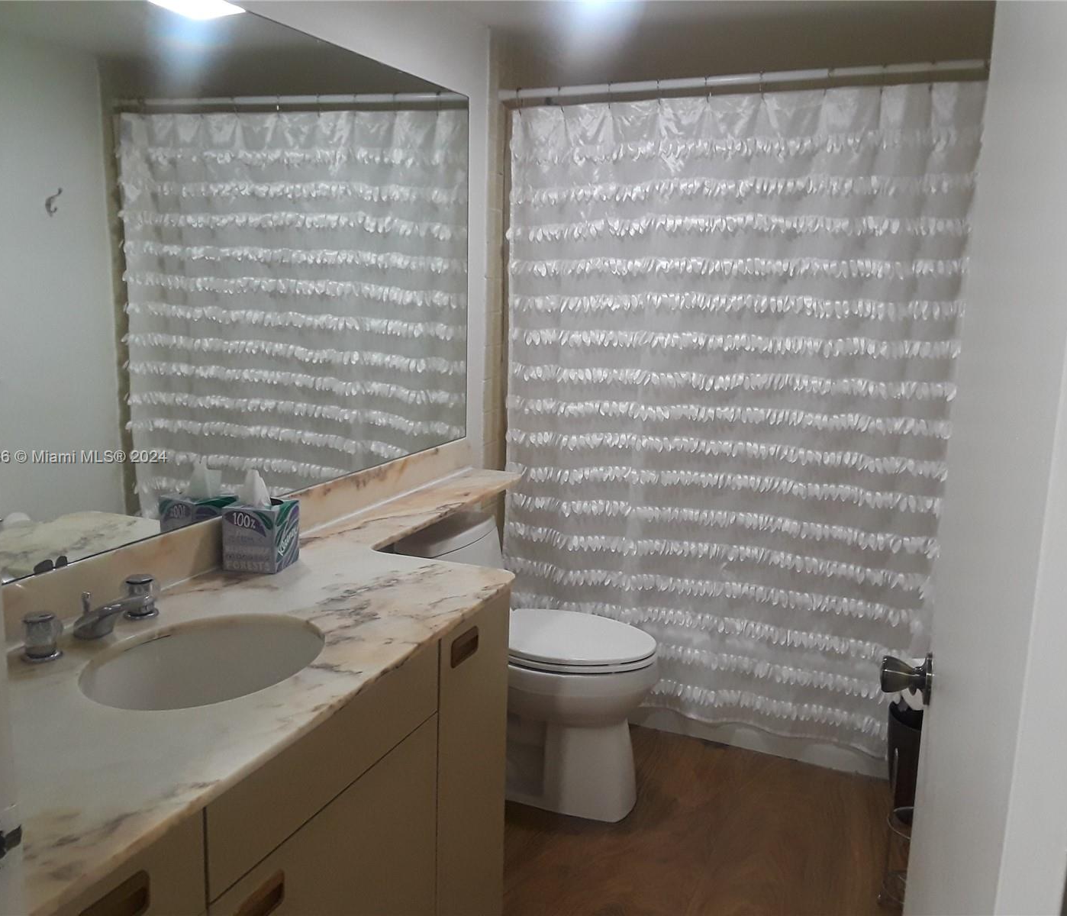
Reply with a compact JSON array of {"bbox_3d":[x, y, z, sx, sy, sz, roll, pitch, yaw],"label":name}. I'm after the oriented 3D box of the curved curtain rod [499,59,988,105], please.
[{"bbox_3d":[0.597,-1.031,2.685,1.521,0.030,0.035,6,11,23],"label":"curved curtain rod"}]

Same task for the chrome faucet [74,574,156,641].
[{"bbox_3d":[-0.668,0.249,1.579,0.179,0.082,0.058,6,11,23],"label":"chrome faucet"}]

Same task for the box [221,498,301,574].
[{"bbox_3d":[-0.537,0.151,1.954,0.108,0.127,0.105,3,11,11],"label":"box"}]

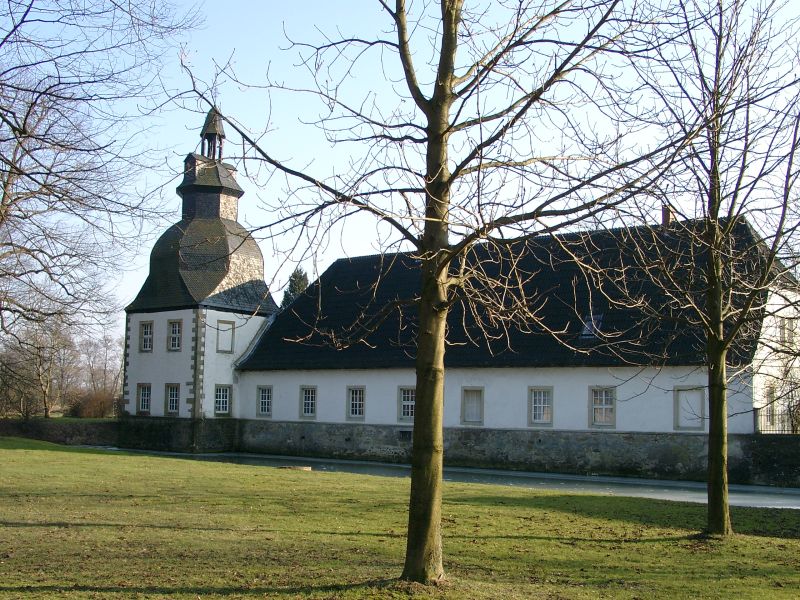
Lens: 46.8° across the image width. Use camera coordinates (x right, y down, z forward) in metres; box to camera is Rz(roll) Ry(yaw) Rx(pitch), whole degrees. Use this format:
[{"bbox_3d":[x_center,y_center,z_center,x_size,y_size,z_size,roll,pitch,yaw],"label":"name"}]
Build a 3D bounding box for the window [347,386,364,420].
[{"bbox_3d":[-1.877,4.468,39.763,1.020,1.520,0.200,-4,-8,35],"label":"window"}]

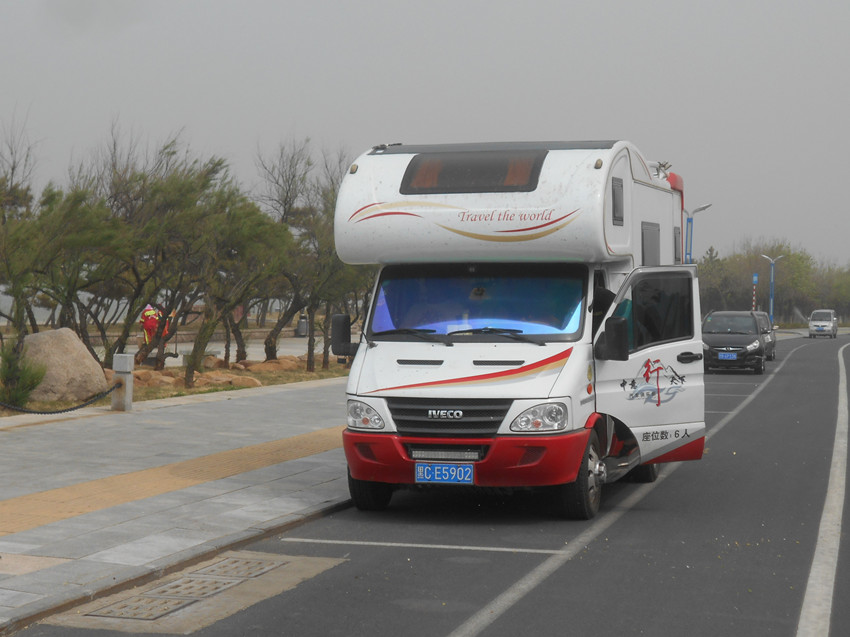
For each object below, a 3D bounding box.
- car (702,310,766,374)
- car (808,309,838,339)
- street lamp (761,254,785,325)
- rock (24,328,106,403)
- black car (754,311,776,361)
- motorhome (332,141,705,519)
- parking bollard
[{"bbox_3d":[7.450,0.550,39.400,1.750,1.470,4.450,1,1,12],"label":"car"},{"bbox_3d":[25.820,0.330,104.800,1.600,1.900,3.800,1,1,18],"label":"car"},{"bbox_3d":[23.600,-1.770,110.000,1.600,5.150,0.300,1,1,15],"label":"street lamp"},{"bbox_3d":[-5.300,0.690,23.900,1.300,1.120,1.050,1,1,-12],"label":"rock"},{"bbox_3d":[9.670,0.470,49.000,1.740,1.460,4.400,1,1,13],"label":"black car"},{"bbox_3d":[0.920,0.030,14.200,2.300,2.970,5.100,0,1,17],"label":"motorhome"},{"bbox_3d":[-4.080,0.855,21.900,0.210,0.790,0.210,1,1,17],"label":"parking bollard"}]

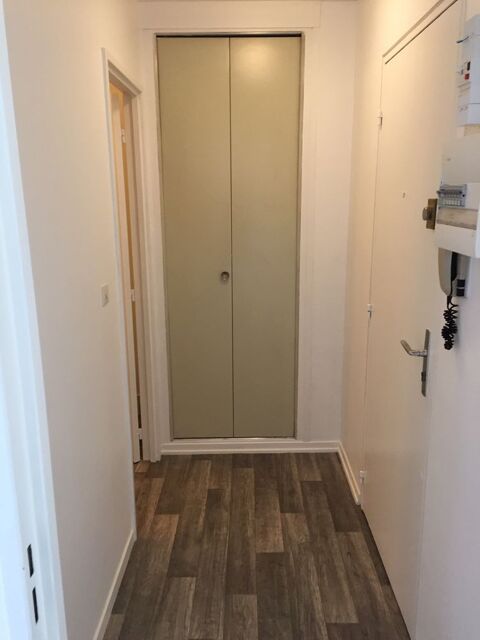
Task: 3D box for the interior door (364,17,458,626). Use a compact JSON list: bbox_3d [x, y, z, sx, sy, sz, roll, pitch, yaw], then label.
[{"bbox_3d":[0.614,0.046,2.043,0.060,2.040,0.845,-1,13,0],"label":"interior door"}]

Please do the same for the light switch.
[{"bbox_3d":[-0.493,-0.089,1.973,0.015,0.078,0.080,-1,13,0],"label":"light switch"}]

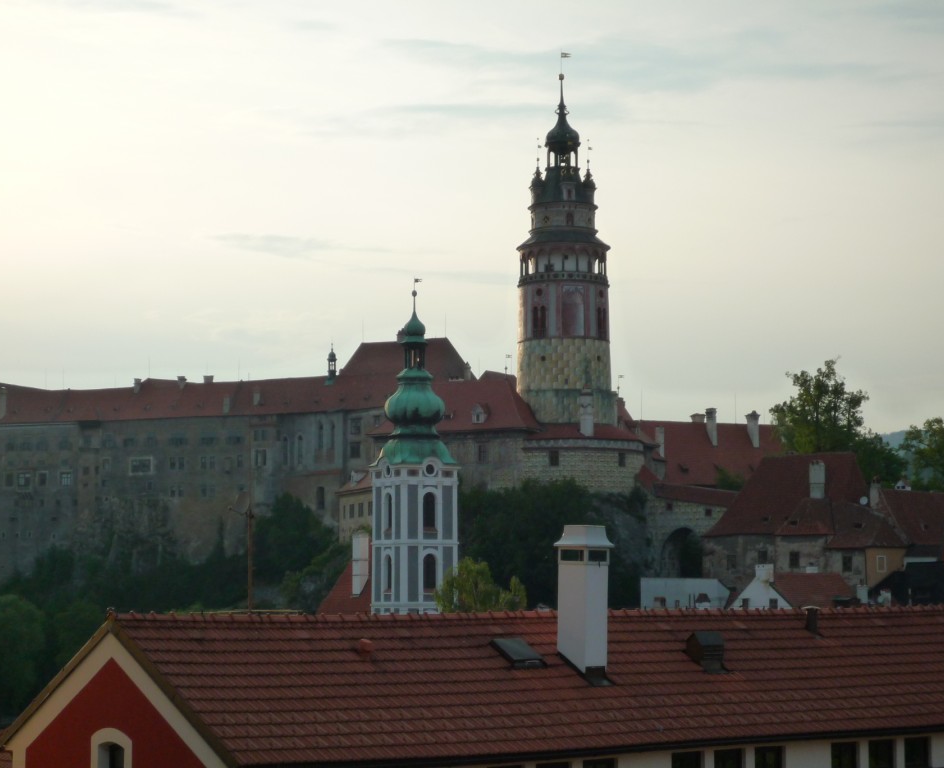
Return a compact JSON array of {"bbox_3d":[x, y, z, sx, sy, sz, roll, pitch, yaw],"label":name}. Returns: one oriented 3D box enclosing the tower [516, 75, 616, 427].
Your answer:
[{"bbox_3d":[11.624,-13.445,277.145,12.200,51.740,12.200,0,-5,0],"label":"tower"}]

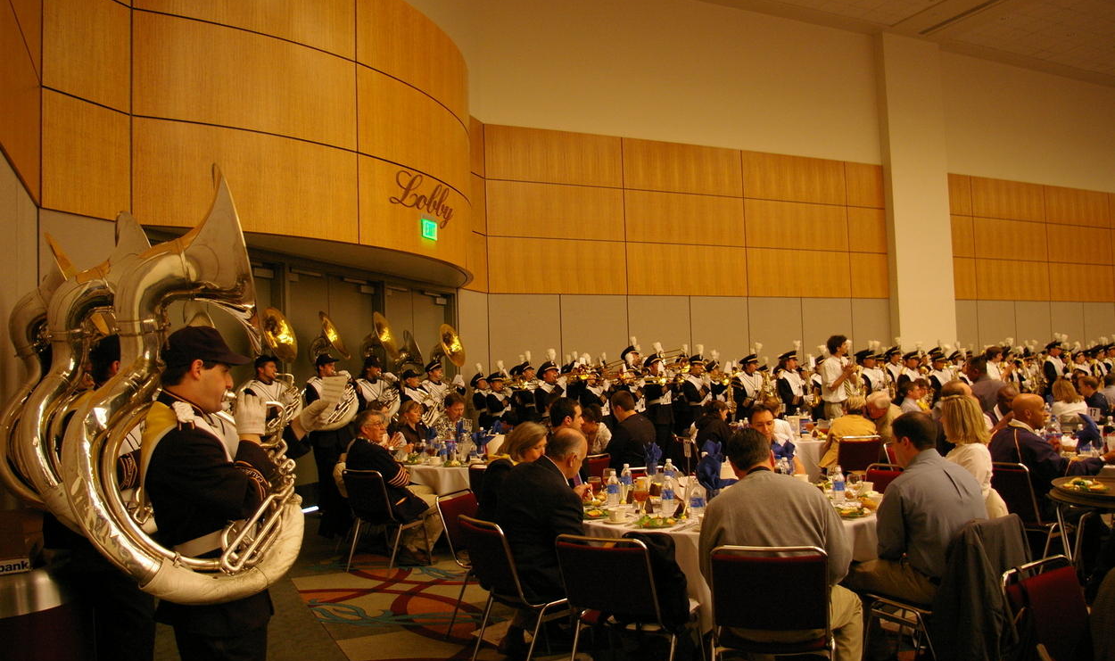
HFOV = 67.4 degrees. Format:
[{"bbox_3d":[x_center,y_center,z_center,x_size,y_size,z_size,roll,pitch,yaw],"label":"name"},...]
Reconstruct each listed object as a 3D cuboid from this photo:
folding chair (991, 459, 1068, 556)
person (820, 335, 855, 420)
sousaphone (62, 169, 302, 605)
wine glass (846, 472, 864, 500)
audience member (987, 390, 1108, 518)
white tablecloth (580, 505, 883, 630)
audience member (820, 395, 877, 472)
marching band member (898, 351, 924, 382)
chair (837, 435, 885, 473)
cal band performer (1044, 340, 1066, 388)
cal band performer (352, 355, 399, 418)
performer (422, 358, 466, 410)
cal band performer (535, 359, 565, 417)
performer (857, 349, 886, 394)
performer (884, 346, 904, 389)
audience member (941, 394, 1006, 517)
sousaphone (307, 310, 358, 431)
[{"bbox_3d":[3.349,1.372,6.180,0.560,0.830,0.480,1,-4,-38],"label":"folding chair"},{"bbox_3d":[3.190,1.035,9.500,0.500,1.900,0.520,-3,-4,25],"label":"person"},{"bbox_3d":[-1.134,0.133,2.520,0.690,1.320,0.660,0,-4,-27],"label":"sousaphone"},{"bbox_3d":[1.761,0.919,4.960,0.083,0.165,0.083,-2,-3,0],"label":"wine glass"},{"bbox_3d":[3.506,1.114,5.911,0.850,1.340,0.580,-1,-3,-18],"label":"audience member"},{"bbox_3d":[0.981,1.303,5.033,1.850,0.520,1.850,-2,-3,0],"label":"white tablecloth"},{"bbox_3d":[3.124,1.327,8.884,0.500,1.270,0.750,-1,-3,-16],"label":"audience member"},{"bbox_3d":[5.532,1.231,13.100,0.450,1.780,0.520,-5,-5,42],"label":"marching band member"},{"bbox_3d":[3.043,1.509,8.650,0.470,0.830,0.540,-2,-3,-3],"label":"chair"},{"bbox_3d":[9.183,1.171,15.400,0.450,1.870,0.530,-5,-5,44],"label":"cal band performer"},{"bbox_3d":[-1.987,1.212,9.100,0.500,1.840,0.530,-4,-4,38],"label":"cal band performer"},{"bbox_3d":[-1.442,1.275,10.348,0.500,1.820,0.520,-4,-4,35],"label":"performer"},{"bbox_3d":[-0.133,1.306,11.900,0.500,1.810,0.550,-3,-4,20],"label":"cal band performer"},{"bbox_3d":[4.408,1.182,11.745,0.460,1.800,0.500,-3,-4,28],"label":"performer"},{"bbox_3d":[5.282,1.203,13.144,0.460,1.860,0.500,-3,-4,28],"label":"performer"},{"bbox_3d":[2.161,1.067,4.780,0.770,1.350,0.500,-4,-4,29],"label":"audience member"},{"bbox_3d":[-2.328,0.420,8.600,0.560,1.240,0.620,-2,-3,10],"label":"sousaphone"}]

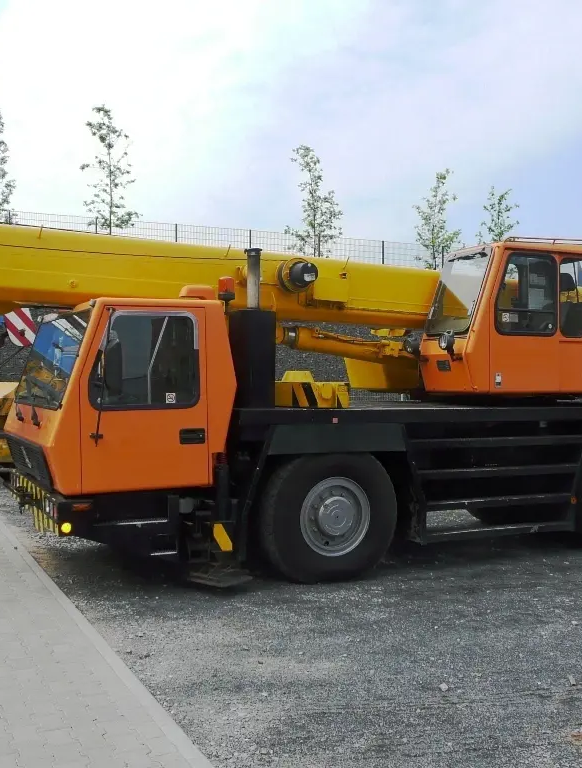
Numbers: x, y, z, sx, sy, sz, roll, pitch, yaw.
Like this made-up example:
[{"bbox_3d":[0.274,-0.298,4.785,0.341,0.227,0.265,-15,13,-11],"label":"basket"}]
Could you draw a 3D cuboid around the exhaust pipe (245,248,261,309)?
[{"bbox_3d":[-0.332,-0.933,7.327,0.140,0.530,0.140,0,0,0],"label":"exhaust pipe"}]

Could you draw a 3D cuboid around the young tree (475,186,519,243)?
[{"bbox_3d":[8.292,-5.629,33.259,1.927,4.603,1.927,0,0,14],"label":"young tree"}]

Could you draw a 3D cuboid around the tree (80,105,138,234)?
[{"bbox_3d":[-5.924,-6.261,26.888,1.883,5.623,1.883,0,0,-12],"label":"tree"}]

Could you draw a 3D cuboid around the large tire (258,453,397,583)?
[{"bbox_3d":[0.330,1.170,7.524,1.280,1.250,0.360,1,0,-27],"label":"large tire"}]

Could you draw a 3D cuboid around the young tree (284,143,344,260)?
[{"bbox_3d":[0.812,-6.020,29.907,2.166,5.256,2.166,0,0,2],"label":"young tree"}]

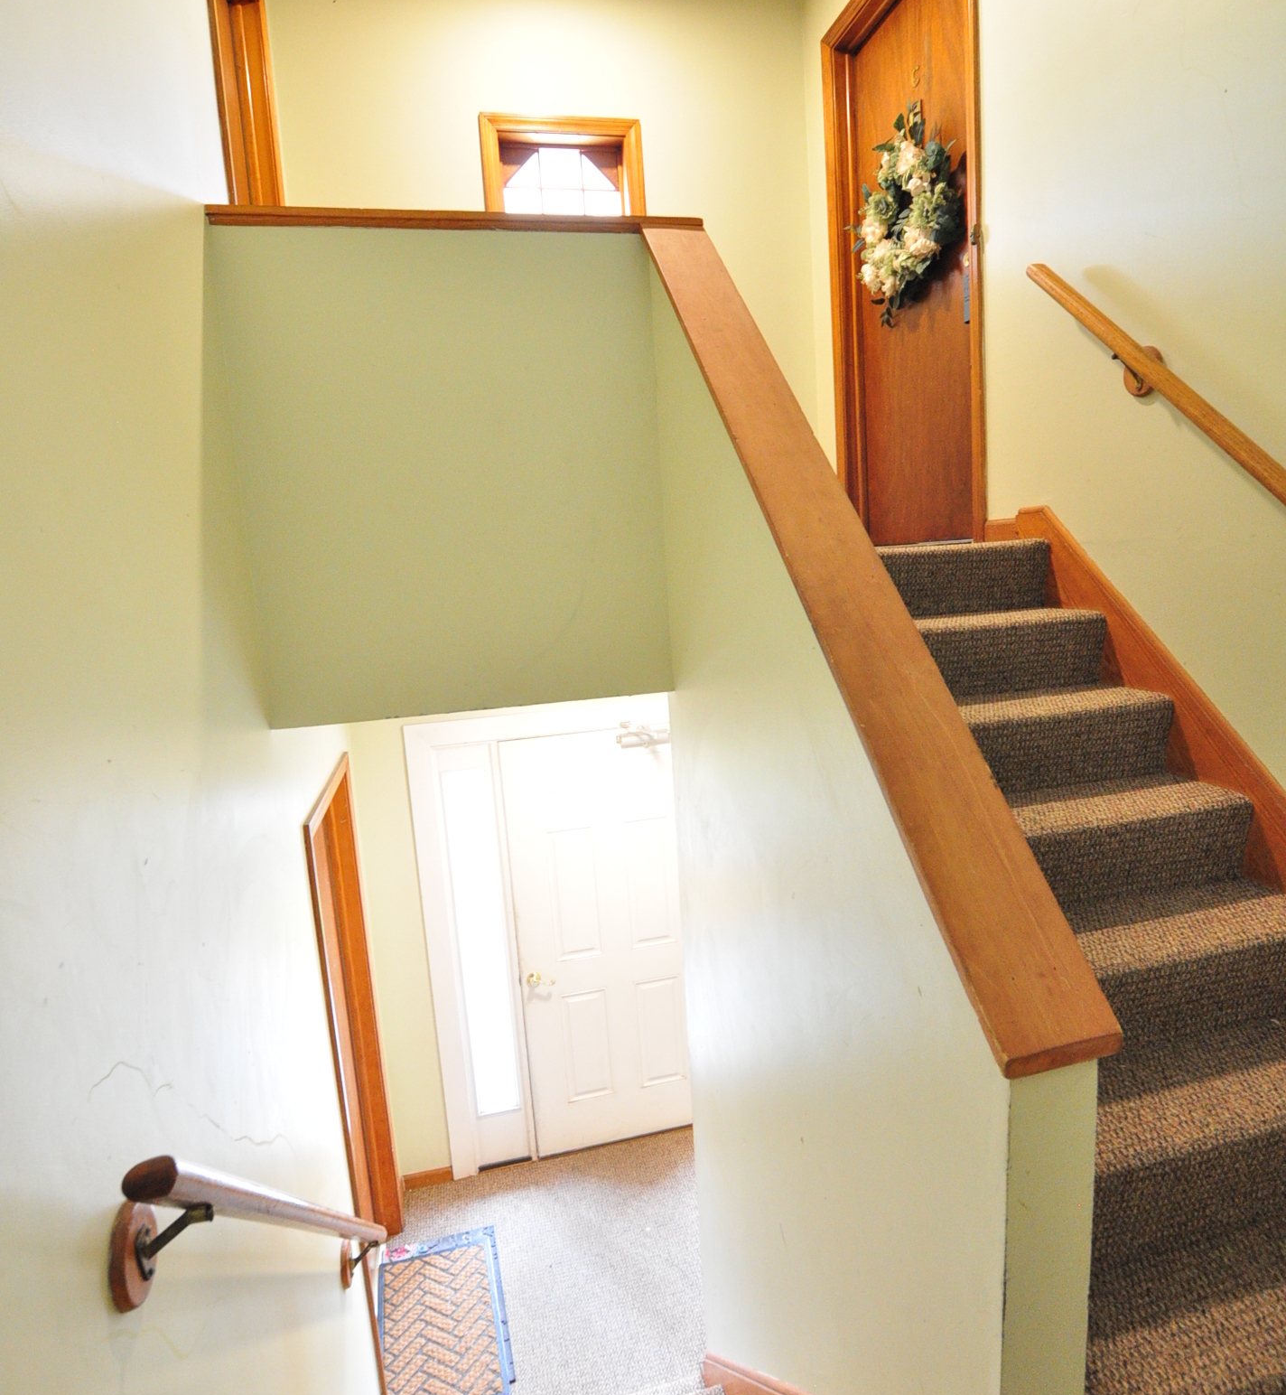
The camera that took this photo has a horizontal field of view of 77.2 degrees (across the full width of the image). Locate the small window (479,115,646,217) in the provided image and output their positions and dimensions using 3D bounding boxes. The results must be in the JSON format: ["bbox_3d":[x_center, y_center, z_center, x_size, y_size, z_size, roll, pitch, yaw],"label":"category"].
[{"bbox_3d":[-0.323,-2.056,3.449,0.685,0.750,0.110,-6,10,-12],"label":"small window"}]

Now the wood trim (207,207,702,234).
[{"bbox_3d":[-0.451,-1.184,2.057,1.210,0.045,0.155,-6,10,-12],"label":"wood trim"}]

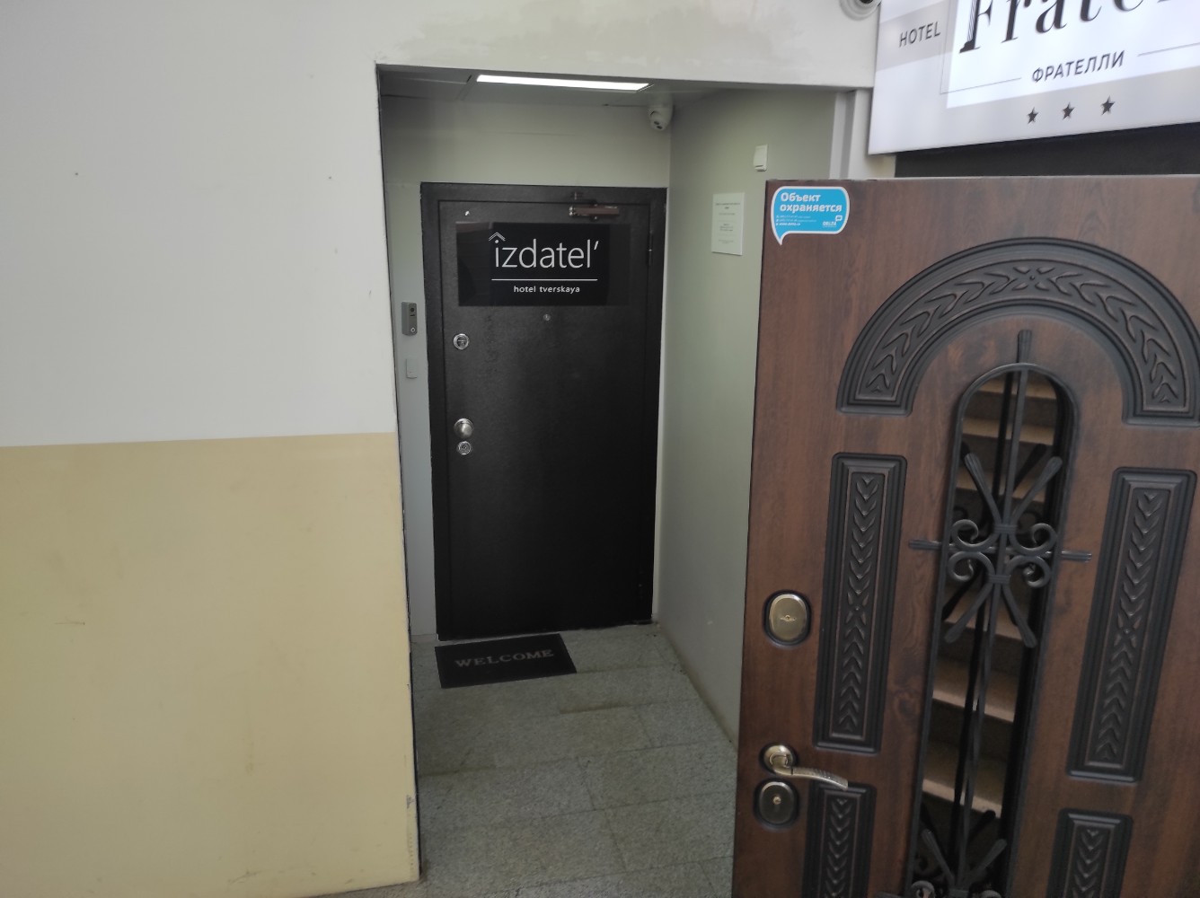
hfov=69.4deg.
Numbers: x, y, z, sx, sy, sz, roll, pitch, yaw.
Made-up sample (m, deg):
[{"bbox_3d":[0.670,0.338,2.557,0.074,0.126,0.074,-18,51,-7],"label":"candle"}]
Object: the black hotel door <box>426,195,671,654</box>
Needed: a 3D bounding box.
[{"bbox_3d":[-0.247,-0.127,4.034,1.071,2.103,0.100,-3,15,-13],"label":"black hotel door"}]

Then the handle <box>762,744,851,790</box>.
[{"bbox_3d":[0.371,0.581,1.565,0.146,0.055,0.058,3,16,11],"label":"handle"}]

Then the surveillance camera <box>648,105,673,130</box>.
[{"bbox_3d":[0.261,-1.419,3.717,0.110,0.100,0.110,1,14,1],"label":"surveillance camera"}]

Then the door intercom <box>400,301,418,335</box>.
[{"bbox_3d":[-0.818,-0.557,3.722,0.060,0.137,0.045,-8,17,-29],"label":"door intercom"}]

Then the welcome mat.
[{"bbox_3d":[-0.441,0.970,3.999,0.600,0.010,0.400,-3,15,-13],"label":"welcome mat"}]

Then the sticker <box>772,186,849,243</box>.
[{"bbox_3d":[0.325,-0.361,1.339,0.117,0.084,0.002,3,16,11],"label":"sticker"}]

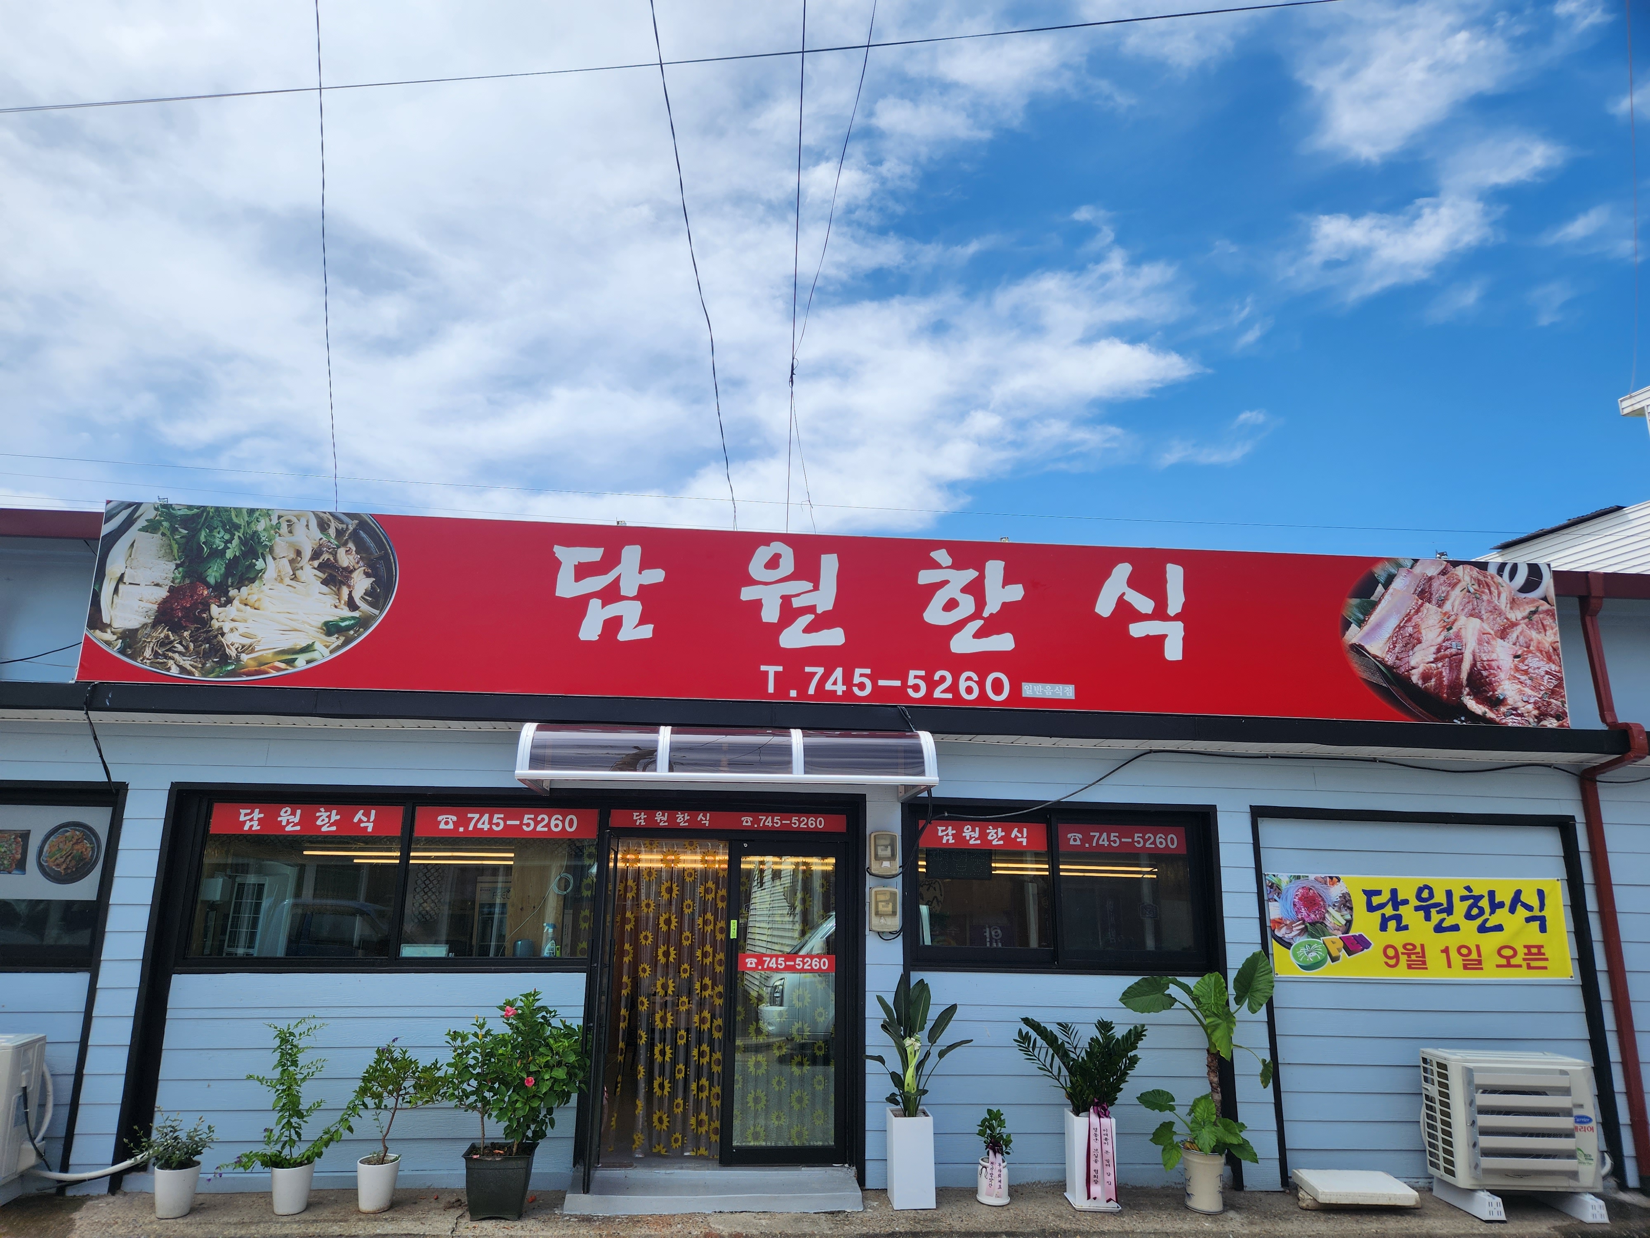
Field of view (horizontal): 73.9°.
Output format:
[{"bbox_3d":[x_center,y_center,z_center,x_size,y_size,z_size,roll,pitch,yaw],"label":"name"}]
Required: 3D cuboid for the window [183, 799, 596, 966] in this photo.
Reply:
[{"bbox_3d":[-2.558,1.576,6.559,2.307,0.946,0.120,2,-13,-5],"label":"window"}]

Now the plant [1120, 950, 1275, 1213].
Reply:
[{"bbox_3d":[2.189,2.641,6.338,0.946,1.393,0.620,2,-13,-5],"label":"plant"}]

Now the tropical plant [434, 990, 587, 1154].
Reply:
[{"bbox_3d":[-1.798,2.593,6.308,0.818,0.833,0.700,2,-14,-5],"label":"tropical plant"}]

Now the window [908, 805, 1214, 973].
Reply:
[{"bbox_3d":[1.491,1.696,6.894,1.958,0.998,0.120,2,-13,-5],"label":"window"}]

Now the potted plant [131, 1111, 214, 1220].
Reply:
[{"bbox_3d":[-3.474,2.866,5.817,0.427,0.478,0.380,2,-13,-5],"label":"potted plant"}]

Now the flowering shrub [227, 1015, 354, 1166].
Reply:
[{"bbox_3d":[-2.992,2.690,6.230,0.665,0.784,0.460,2,-14,-5],"label":"flowering shrub"}]

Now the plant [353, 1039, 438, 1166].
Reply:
[{"bbox_3d":[-2.462,2.767,6.294,0.462,0.661,0.440,2,-14,-5],"label":"plant"}]

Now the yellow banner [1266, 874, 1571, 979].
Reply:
[{"bbox_3d":[4.046,2.085,7.423,2.135,0.661,0.020,2,-14,-5],"label":"yellow banner"}]

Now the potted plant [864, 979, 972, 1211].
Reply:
[{"bbox_3d":[0.540,2.684,6.303,0.620,1.224,0.420,2,-13,-5],"label":"potted plant"}]

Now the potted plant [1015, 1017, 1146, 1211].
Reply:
[{"bbox_3d":[1.488,2.817,6.300,0.788,1.004,0.450,2,-13,-5],"label":"potted plant"}]

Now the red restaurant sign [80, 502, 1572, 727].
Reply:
[{"bbox_3d":[0.263,0.017,6.672,8.888,1.068,0.150,2,-13,-5],"label":"red restaurant sign"}]

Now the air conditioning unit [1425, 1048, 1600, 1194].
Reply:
[{"bbox_3d":[4.020,2.938,6.446,0.862,0.680,0.310,2,-13,-5],"label":"air conditioning unit"}]

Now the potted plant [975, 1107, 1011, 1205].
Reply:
[{"bbox_3d":[0.963,3.060,6.264,0.219,0.492,0.190,2,-13,-5],"label":"potted plant"}]

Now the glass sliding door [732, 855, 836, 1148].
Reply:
[{"bbox_3d":[-0.241,2.402,6.942,0.670,1.800,0.050,2,-13,-5],"label":"glass sliding door"}]

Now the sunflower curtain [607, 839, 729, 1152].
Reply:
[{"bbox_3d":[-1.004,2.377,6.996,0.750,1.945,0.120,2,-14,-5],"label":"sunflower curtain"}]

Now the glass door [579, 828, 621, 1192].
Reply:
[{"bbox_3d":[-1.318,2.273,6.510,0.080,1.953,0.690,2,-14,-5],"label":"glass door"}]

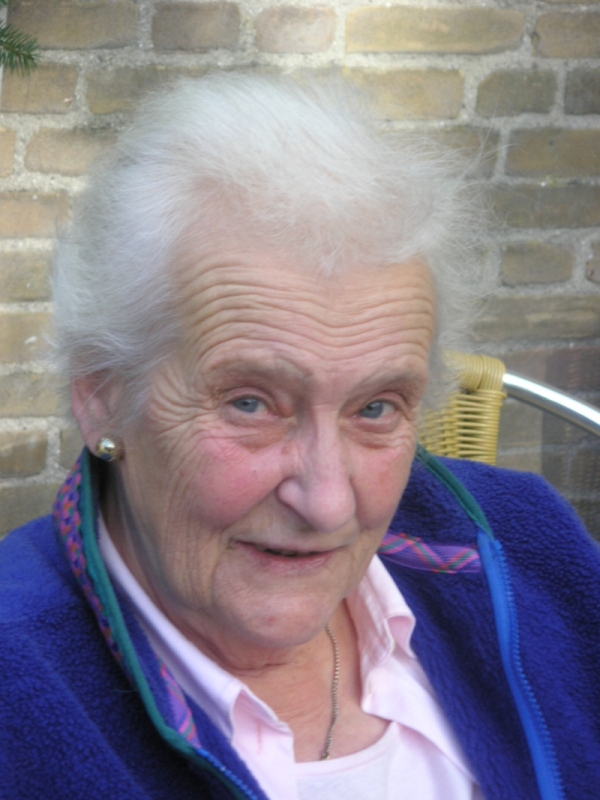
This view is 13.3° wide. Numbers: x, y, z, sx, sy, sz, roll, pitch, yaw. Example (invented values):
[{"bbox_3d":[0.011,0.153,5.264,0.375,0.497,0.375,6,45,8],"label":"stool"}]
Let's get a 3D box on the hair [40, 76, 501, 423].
[{"bbox_3d":[-0.018,-0.072,1.261,0.210,0.180,0.215,2,11,-21],"label":"hair"}]

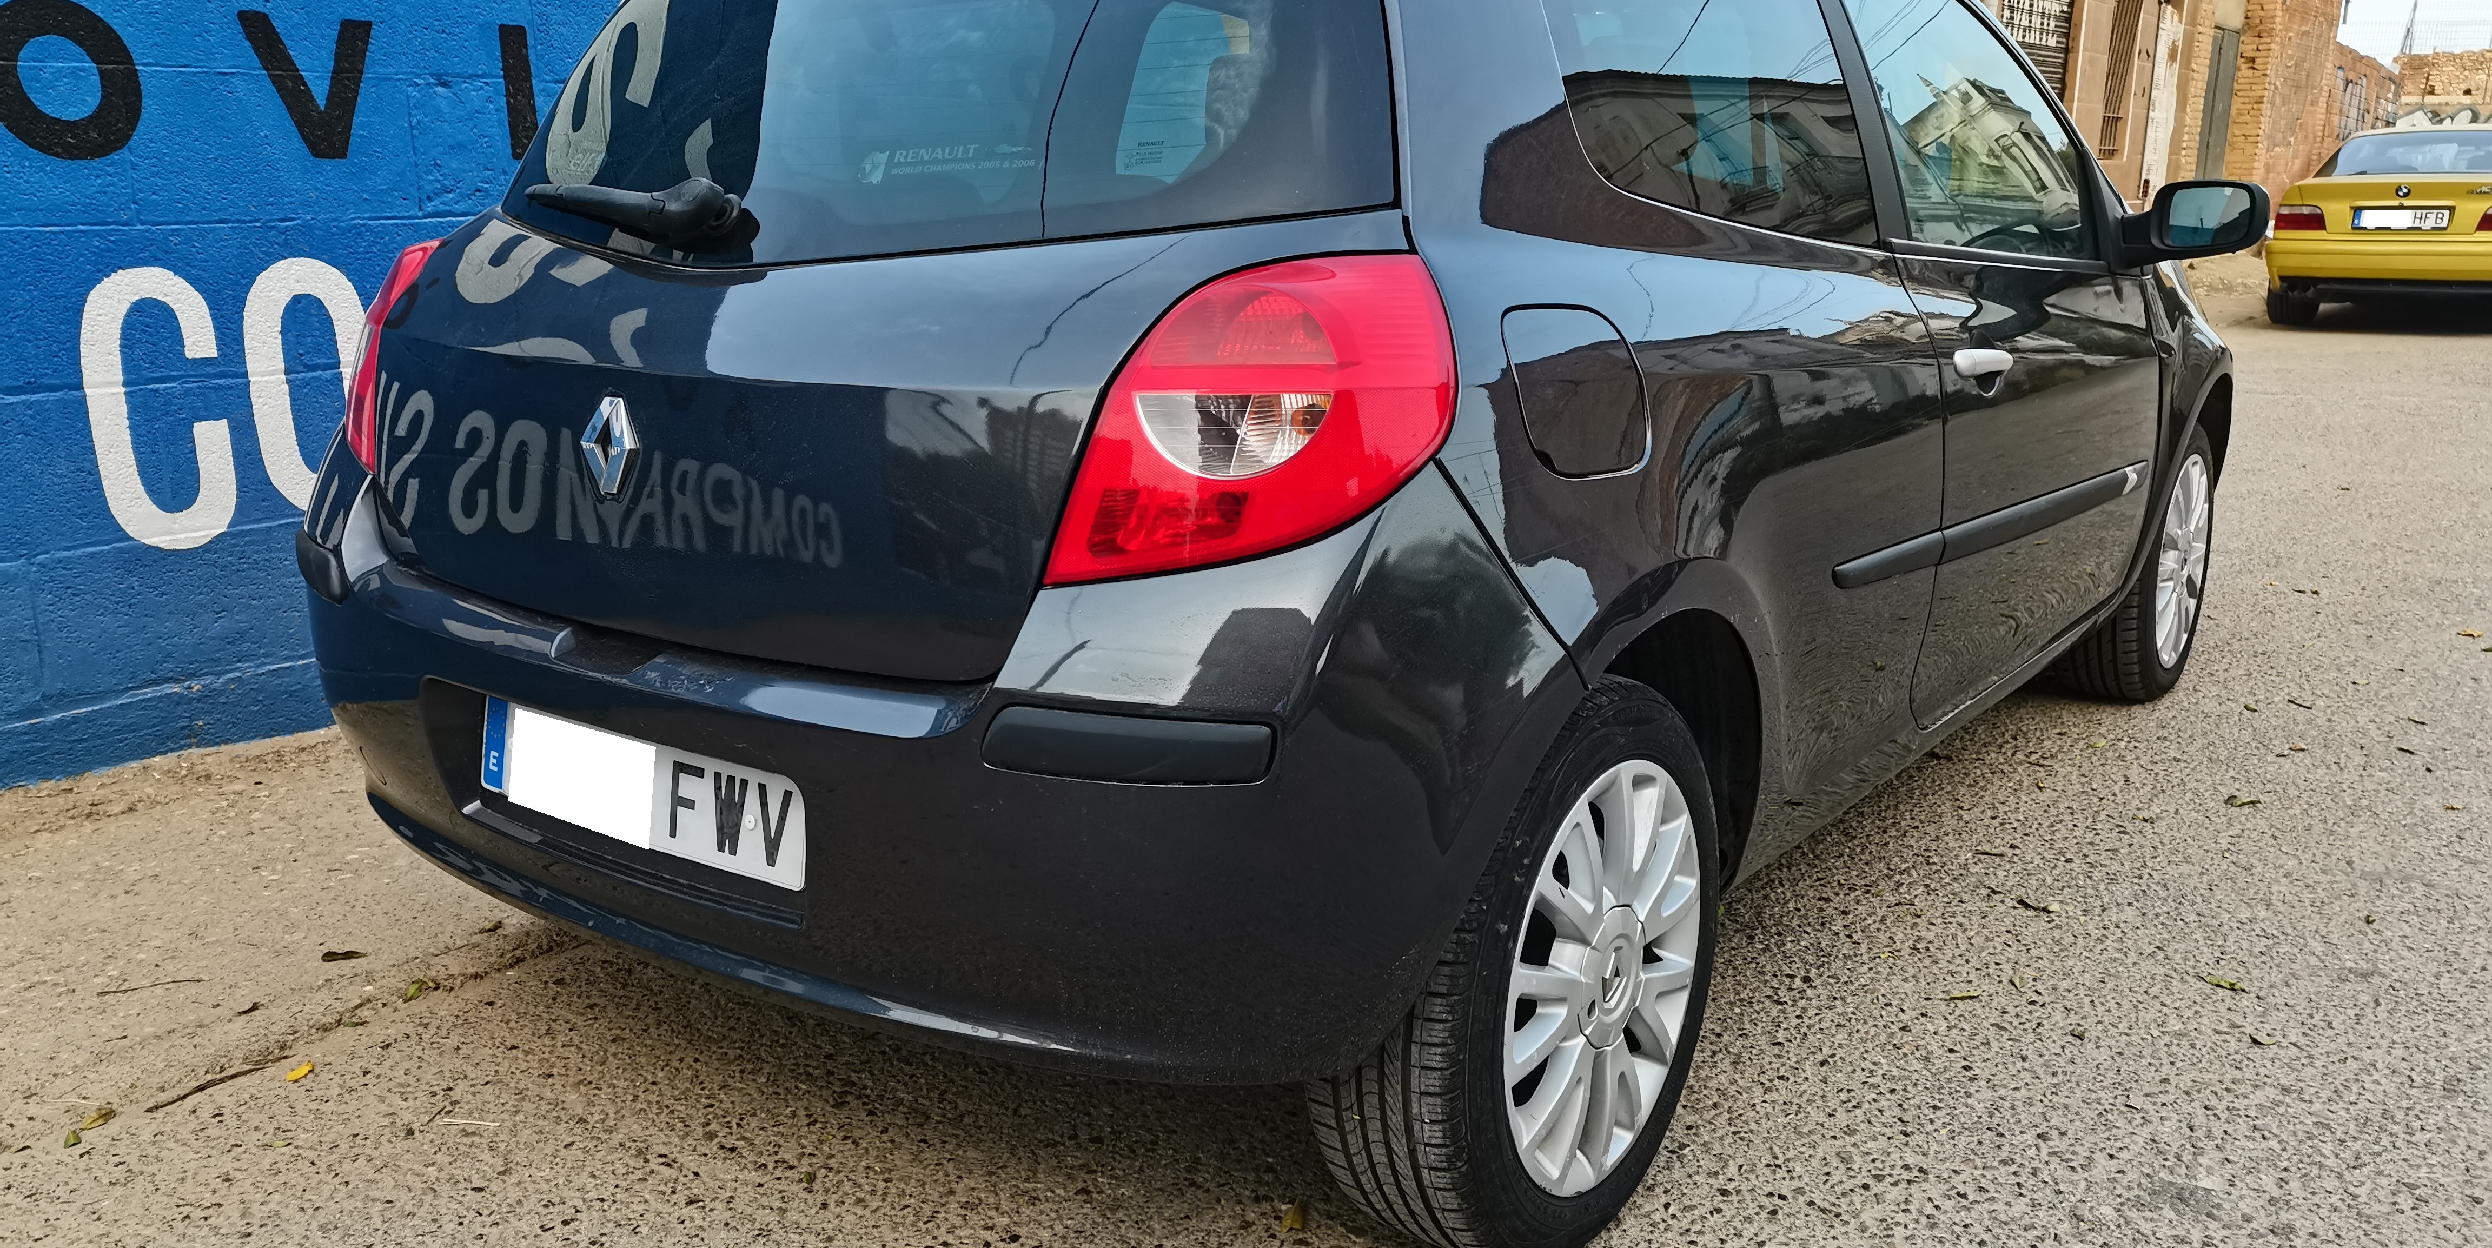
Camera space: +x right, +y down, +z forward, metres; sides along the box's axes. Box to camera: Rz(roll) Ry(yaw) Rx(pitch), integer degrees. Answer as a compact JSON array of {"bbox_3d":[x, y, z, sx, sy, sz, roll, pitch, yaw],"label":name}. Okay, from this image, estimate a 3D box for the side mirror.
[{"bbox_3d":[1.602,-0.675,3.150,0.235,0.148,0.160,10,17,36],"label":"side mirror"}]

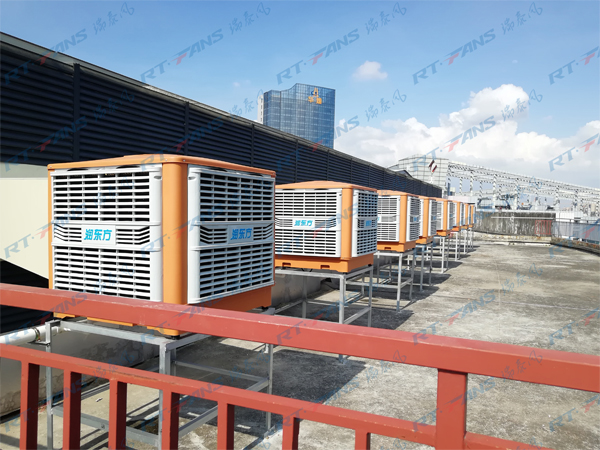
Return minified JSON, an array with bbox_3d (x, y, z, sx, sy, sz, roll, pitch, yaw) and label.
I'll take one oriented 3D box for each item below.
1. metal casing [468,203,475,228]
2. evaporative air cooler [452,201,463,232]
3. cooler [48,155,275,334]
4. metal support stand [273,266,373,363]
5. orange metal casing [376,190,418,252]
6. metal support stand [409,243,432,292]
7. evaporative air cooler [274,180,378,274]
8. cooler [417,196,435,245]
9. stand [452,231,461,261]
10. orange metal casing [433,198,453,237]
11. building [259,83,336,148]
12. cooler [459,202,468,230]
[{"bbox_3d":[7.231,-0.463,20.881,1.030,1.018,1.030,2,2,25],"label":"metal casing"},{"bbox_3d":[4.840,-0.313,15.511,1.060,1.010,1.060,1,2,25],"label":"evaporative air cooler"},{"bbox_3d":[-0.850,0.057,3.069,1.060,1.010,1.060,1,2,26],"label":"cooler"},{"bbox_3d":[0.271,0.988,5.723,0.938,0.926,1.081,2,2,25],"label":"metal support stand"},{"bbox_3d":[1.420,-0.091,8.034,1.060,1.010,1.060,1,2,25],"label":"orange metal casing"},{"bbox_3d":[2.314,0.856,10.192,0.938,0.926,1.081,2,2,25],"label":"metal support stand"},{"bbox_3d":[0.281,-0.014,5.621,1.060,1.010,1.060,1,2,25],"label":"evaporative air cooler"},{"bbox_3d":[2.294,-0.129,9.973,1.060,1.010,1.060,1,2,25],"label":"cooler"},{"bbox_3d":[5.175,0.743,16.744,1.020,0.980,1.080,2,2,25],"label":"stand"},{"bbox_3d":[3.592,-0.227,12.896,1.030,1.018,1.030,2,2,25],"label":"orange metal casing"},{"bbox_3d":[-2.000,-36.300,283.700,46.000,88.000,22.000,0,2,-30],"label":"building"},{"bbox_3d":[6.091,-0.388,18.350,1.030,1.018,1.030,2,2,24],"label":"cooler"}]

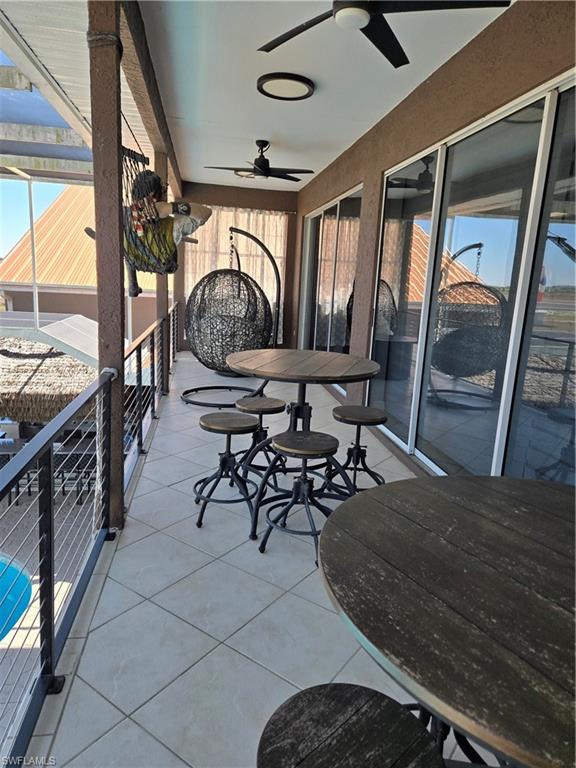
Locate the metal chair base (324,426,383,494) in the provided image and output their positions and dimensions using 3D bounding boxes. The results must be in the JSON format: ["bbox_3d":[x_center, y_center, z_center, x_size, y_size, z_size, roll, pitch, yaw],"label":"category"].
[{"bbox_3d":[0.501,0.499,3.674,0.430,0.530,0.430,1,12,-10],"label":"metal chair base"}]

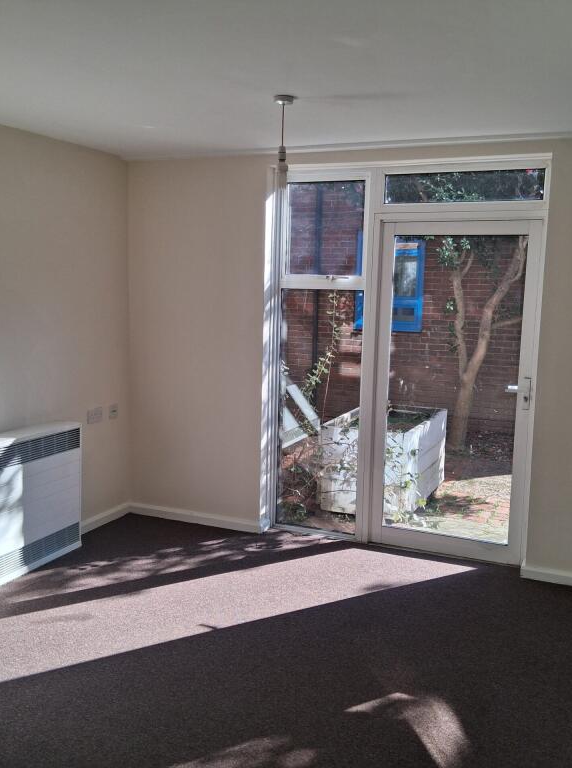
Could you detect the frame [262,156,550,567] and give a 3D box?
[{"bbox_3d":[0.677,-0.147,4.587,1.593,2.276,0.080,4,8,23],"label":"frame"}]

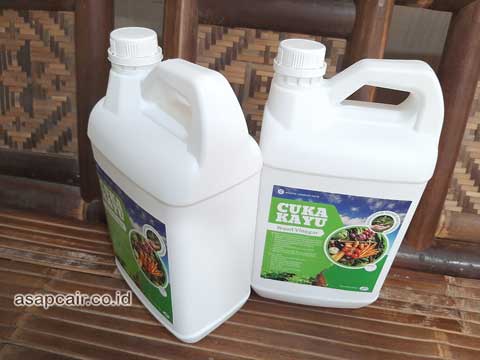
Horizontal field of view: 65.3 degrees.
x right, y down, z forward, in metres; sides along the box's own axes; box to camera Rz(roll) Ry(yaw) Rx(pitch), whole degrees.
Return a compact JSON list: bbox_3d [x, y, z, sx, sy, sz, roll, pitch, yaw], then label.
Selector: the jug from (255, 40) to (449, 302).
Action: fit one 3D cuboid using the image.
[{"bbox_3d":[0.108,0.003,0.450,0.191,0.311,0.129,6,33,4],"label":"jug"}]

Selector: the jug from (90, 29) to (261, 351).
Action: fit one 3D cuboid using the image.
[{"bbox_3d":[-0.073,0.009,0.424,0.129,0.311,0.191,-26,43,-36],"label":"jug"}]

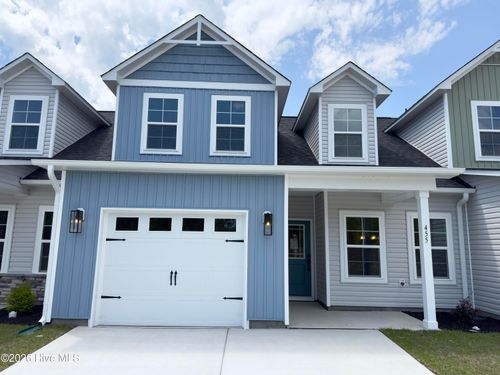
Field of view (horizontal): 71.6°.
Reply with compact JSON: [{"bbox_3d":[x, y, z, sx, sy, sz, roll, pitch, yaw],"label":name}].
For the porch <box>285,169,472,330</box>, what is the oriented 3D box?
[{"bbox_3d":[2.417,1.298,7.508,3.510,3.020,2.350,1,-9,-2],"label":"porch"}]

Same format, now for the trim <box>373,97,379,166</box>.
[{"bbox_3d":[3.507,-1.578,9.654,0.069,1.972,0.080,1,-9,-2],"label":"trim"}]

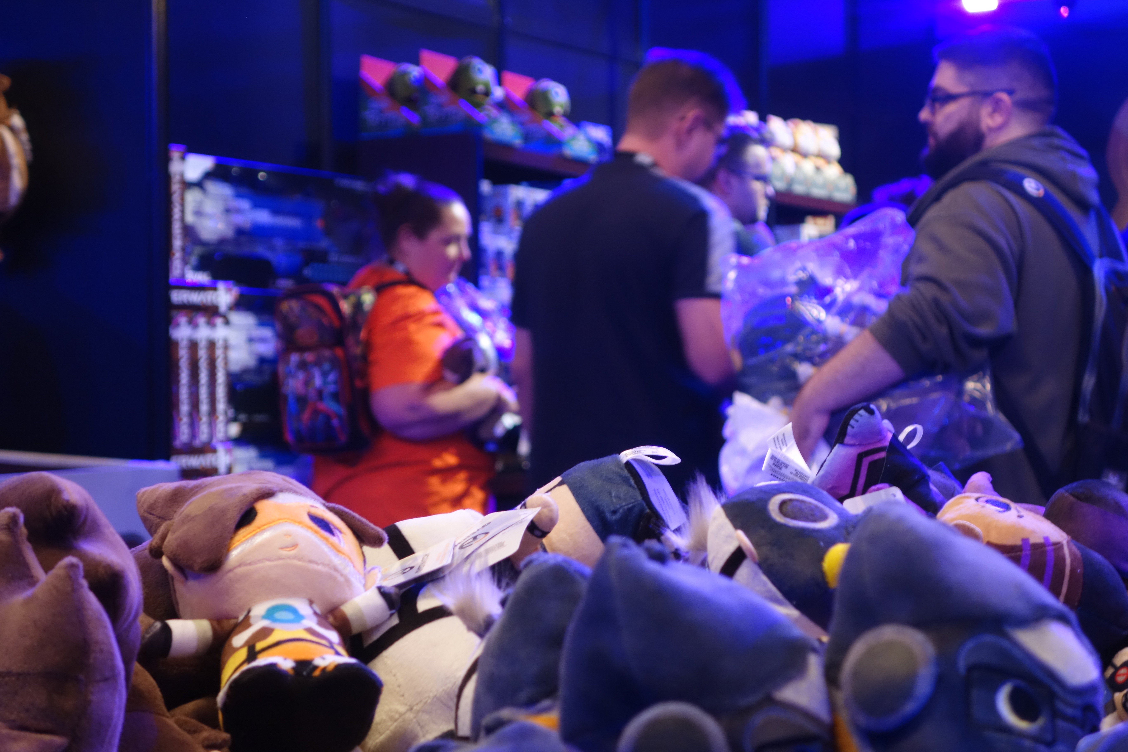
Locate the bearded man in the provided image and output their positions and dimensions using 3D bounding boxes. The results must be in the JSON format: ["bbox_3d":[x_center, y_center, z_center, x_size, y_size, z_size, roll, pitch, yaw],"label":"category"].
[{"bbox_3d":[0.669,0.293,4.062,0.550,1.770,0.550,-1,-1,12],"label":"bearded man"}]

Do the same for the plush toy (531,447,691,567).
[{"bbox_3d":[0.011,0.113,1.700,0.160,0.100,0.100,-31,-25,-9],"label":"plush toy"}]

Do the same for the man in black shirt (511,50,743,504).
[{"bbox_3d":[0.124,0.280,4.482,0.500,1.780,0.380,-1,-1,37],"label":"man in black shirt"}]

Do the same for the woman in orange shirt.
[{"bbox_3d":[-0.317,0.377,5.184,0.460,1.620,0.500,0,-1,-28],"label":"woman in orange shirt"}]

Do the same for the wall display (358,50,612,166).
[{"bbox_3d":[-0.219,-0.785,7.107,0.440,0.240,0.680,-1,-1,33],"label":"wall display"}]

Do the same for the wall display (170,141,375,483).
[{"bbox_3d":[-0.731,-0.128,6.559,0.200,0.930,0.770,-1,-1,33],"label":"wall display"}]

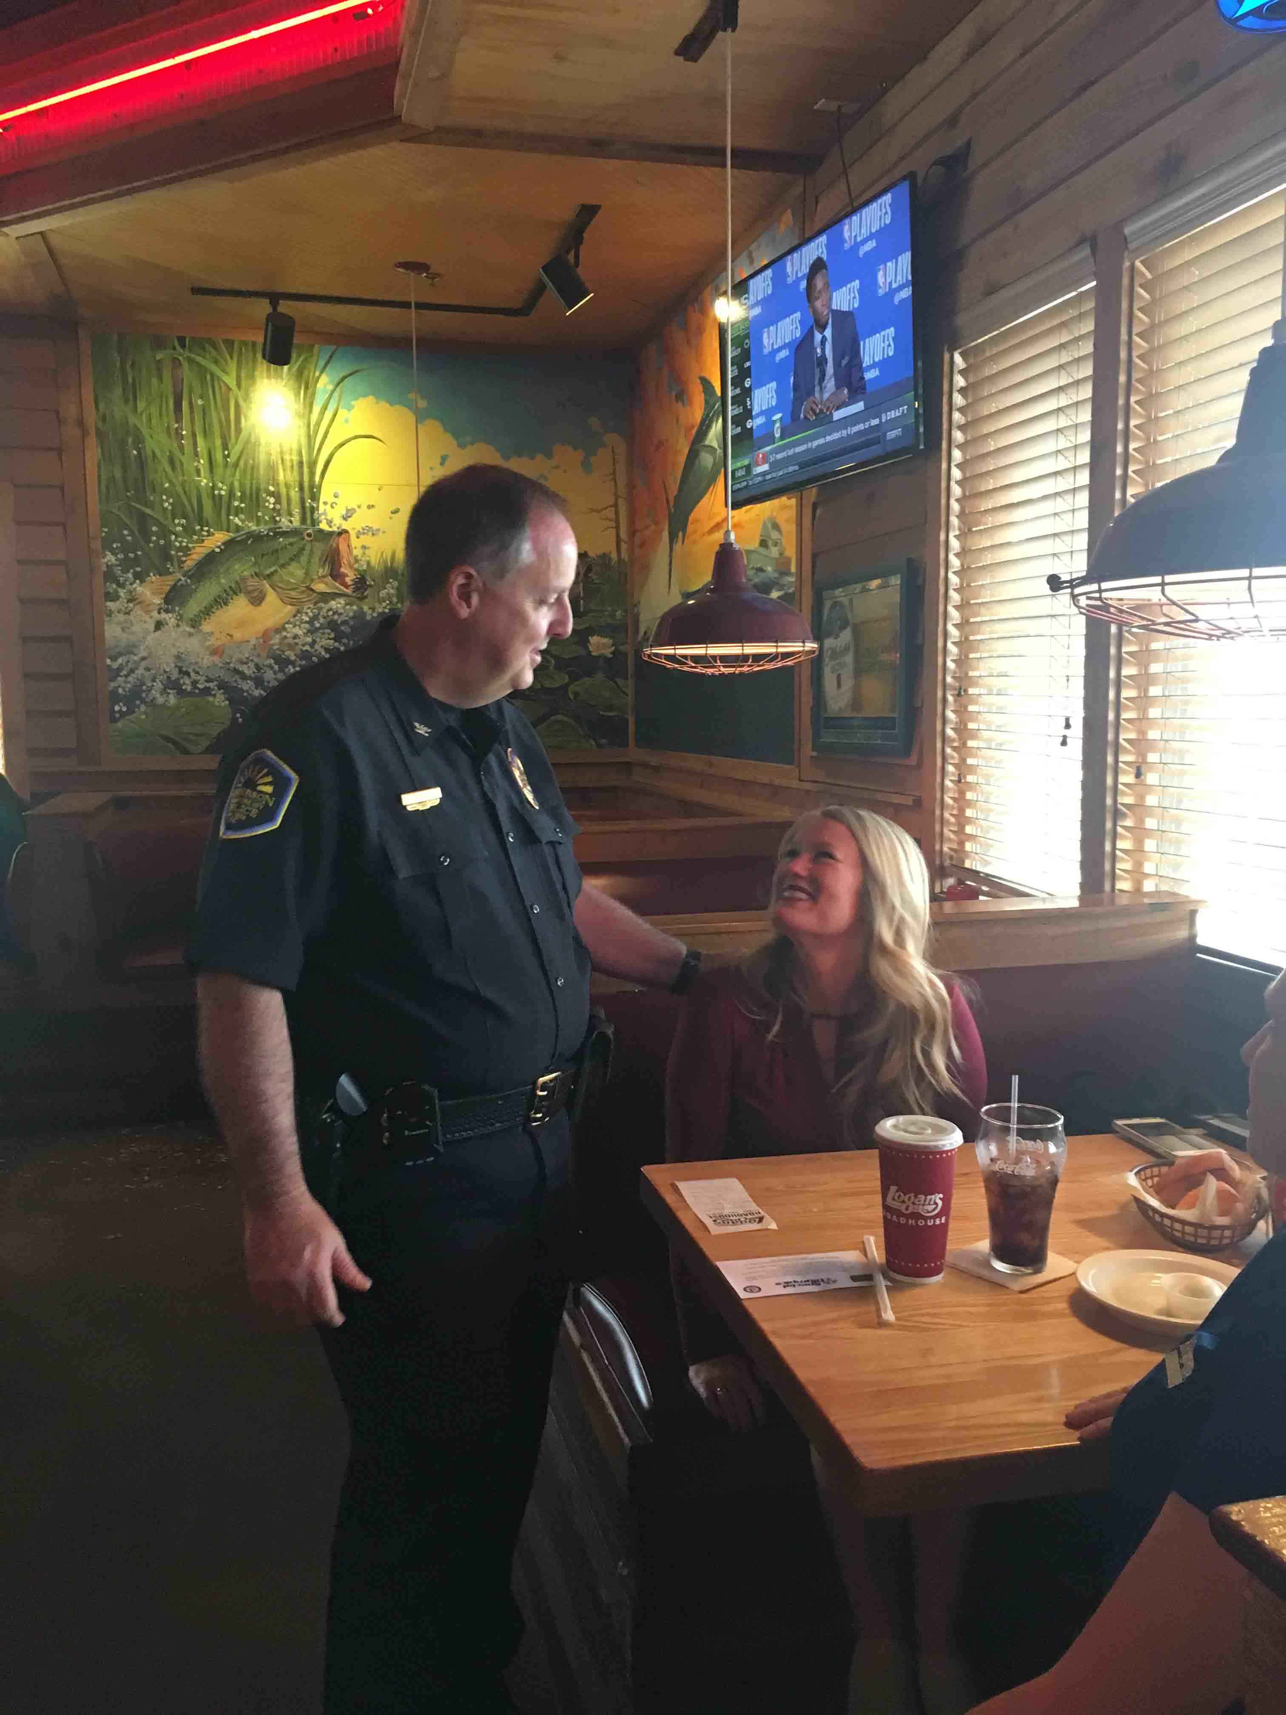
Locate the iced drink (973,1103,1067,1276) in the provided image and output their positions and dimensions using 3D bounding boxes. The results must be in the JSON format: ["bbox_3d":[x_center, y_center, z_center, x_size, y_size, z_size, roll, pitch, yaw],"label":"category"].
[{"bbox_3d":[0.419,0.367,1.588,0.100,0.168,0.100,2,7,15],"label":"iced drink"}]

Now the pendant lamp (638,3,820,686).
[{"bbox_3d":[0.188,-1.074,3.047,0.380,1.332,0.380,0,7,3],"label":"pendant lamp"}]

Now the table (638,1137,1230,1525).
[{"bbox_3d":[0.494,0.819,1.680,0.830,0.750,0.765,-2,7,-13],"label":"table"}]

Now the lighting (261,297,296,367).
[{"bbox_3d":[-1.372,-1.977,5.400,0.115,0.250,0.170,-2,7,-14],"label":"lighting"}]

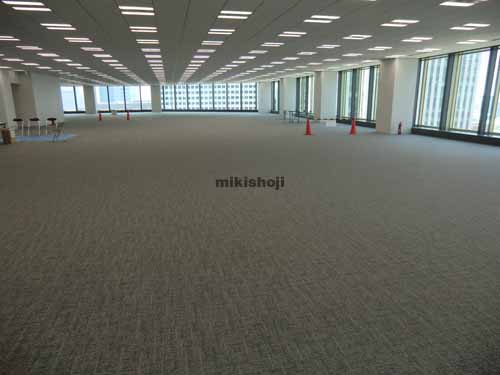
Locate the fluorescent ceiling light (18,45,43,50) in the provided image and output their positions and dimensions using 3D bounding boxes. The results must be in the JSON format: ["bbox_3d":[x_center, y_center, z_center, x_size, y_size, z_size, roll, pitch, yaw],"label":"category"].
[{"bbox_3d":[-6.757,-4.299,10.618,0.610,0.070,0.570,-3,15,-12],"label":"fluorescent ceiling light"}]

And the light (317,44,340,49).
[{"bbox_3d":[2.443,-4.403,10.849,0.610,0.070,0.570,-3,15,-12],"label":"light"}]

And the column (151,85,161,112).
[{"bbox_3d":[-10.816,-10.266,40.068,1.061,3.026,1.061,-3,15,-12],"label":"column"}]

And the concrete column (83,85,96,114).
[{"bbox_3d":[-17.862,-9.838,38.537,1.061,3.026,1.061,-3,15,-12],"label":"concrete column"}]

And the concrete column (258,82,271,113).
[{"bbox_3d":[1.556,-9.149,35.476,1.061,3.026,1.061,-3,15,-12],"label":"concrete column"}]

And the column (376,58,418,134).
[{"bbox_3d":[6.399,-3.963,15.150,1.061,3.026,1.061,-3,15,-12],"label":"column"}]

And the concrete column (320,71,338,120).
[{"bbox_3d":[4.729,-5.689,21.913,1.061,3.026,1.061,-3,15,-12],"label":"concrete column"}]

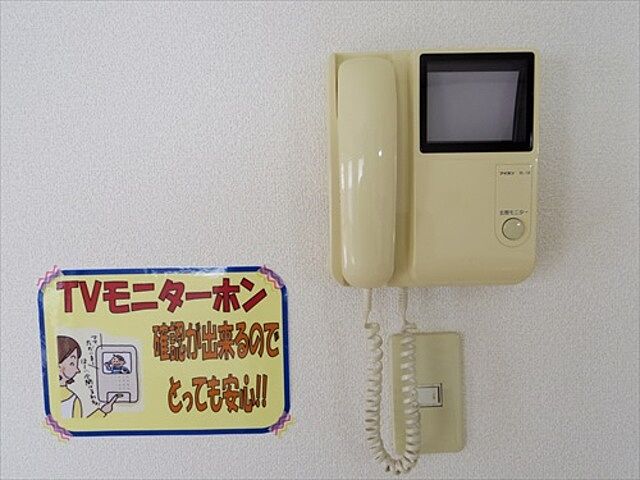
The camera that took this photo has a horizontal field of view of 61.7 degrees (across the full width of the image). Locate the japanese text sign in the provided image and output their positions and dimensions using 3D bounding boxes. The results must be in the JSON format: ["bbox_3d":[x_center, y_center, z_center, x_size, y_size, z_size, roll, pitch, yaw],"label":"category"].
[{"bbox_3d":[-0.154,0.112,0.532,0.247,0.171,0.004,-1,4,1],"label":"japanese text sign"}]

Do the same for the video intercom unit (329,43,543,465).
[{"bbox_3d":[0.102,0.028,0.494,0.181,0.389,0.068,-1,4,-1],"label":"video intercom unit"}]

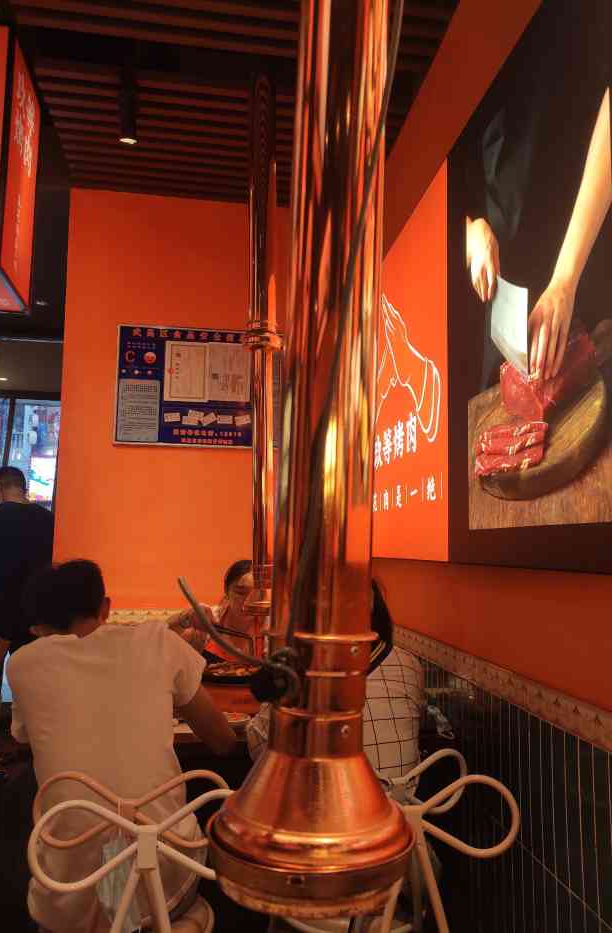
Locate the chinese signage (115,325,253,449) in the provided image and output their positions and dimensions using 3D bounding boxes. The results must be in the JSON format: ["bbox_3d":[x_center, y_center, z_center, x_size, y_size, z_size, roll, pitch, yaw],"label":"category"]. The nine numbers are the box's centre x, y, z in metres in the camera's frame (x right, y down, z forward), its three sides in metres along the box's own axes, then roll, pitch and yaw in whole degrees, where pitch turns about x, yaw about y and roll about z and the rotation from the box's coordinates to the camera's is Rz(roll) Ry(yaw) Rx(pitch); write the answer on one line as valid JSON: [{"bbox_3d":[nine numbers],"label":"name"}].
[{"bbox_3d":[-0.503,-0.399,3.403,0.900,0.600,0.025,1,-7,-9],"label":"chinese signage"}]

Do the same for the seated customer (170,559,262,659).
[{"bbox_3d":[-0.262,0.973,2.738,0.580,1.180,0.750,1,-7,-2],"label":"seated customer"}]

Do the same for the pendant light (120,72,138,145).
[{"bbox_3d":[-0.665,-1.353,2.525,0.066,0.298,0.066,1,-7,-9],"label":"pendant light"}]

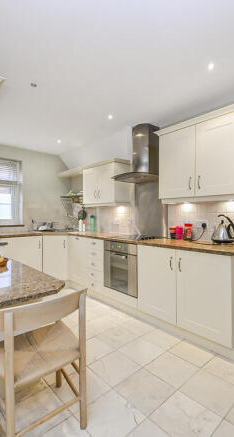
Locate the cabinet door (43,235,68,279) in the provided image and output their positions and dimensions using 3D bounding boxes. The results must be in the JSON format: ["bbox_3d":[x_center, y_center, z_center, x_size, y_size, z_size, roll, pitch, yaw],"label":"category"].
[{"bbox_3d":[-0.975,0.672,3.478,0.434,0.735,0.021,1,-1,-42],"label":"cabinet door"}]

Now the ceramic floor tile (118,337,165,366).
[{"bbox_3d":[0.224,1.178,1.926,0.310,0.010,0.303,-1,1,-43],"label":"ceramic floor tile"}]

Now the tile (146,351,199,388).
[{"bbox_3d":[0.430,1.169,1.705,0.314,0.010,0.303,0,0,-42],"label":"tile"}]

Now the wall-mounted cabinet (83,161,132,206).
[{"bbox_3d":[-0.186,-0.515,3.574,0.349,0.654,0.798,0,0,-42],"label":"wall-mounted cabinet"}]

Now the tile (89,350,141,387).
[{"bbox_3d":[-0.014,1.167,1.712,0.314,0.010,0.303,0,0,-42],"label":"tile"}]

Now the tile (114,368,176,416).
[{"bbox_3d":[0.190,1.167,1.488,0.314,0.010,0.303,0,0,-42],"label":"tile"}]

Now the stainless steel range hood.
[{"bbox_3d":[0.300,-0.868,2.874,0.500,0.720,0.610,-1,1,-43],"label":"stainless steel range hood"}]

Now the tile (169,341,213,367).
[{"bbox_3d":[0.665,1.178,1.903,0.285,0.010,0.303,-1,1,-43],"label":"tile"}]

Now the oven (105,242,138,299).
[{"bbox_3d":[0.232,0.590,2.839,0.570,0.599,0.597,0,0,-42],"label":"oven"}]

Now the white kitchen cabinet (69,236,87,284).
[{"bbox_3d":[-0.382,0.725,3.567,0.621,0.872,0.511,0,0,-42],"label":"white kitchen cabinet"}]

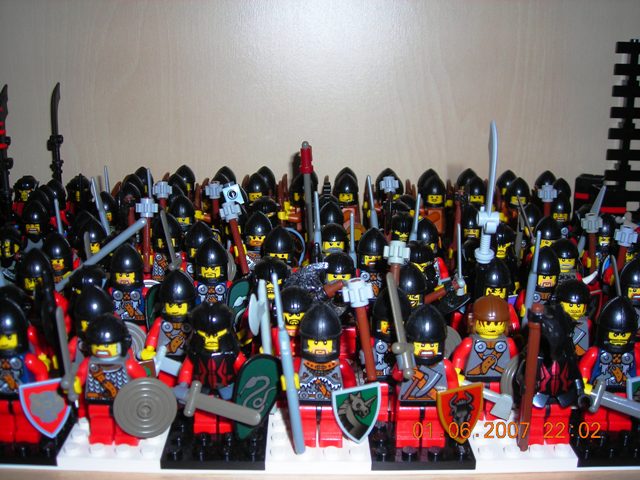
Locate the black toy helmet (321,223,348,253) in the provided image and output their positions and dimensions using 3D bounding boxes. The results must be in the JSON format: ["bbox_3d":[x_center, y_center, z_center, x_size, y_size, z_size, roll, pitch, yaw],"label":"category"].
[{"bbox_3d":[0.006,-0.001,0.327,0.012,0.013,0.013,1,17,4],"label":"black toy helmet"}]

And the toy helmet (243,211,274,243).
[{"bbox_3d":[-0.028,-0.005,0.344,0.013,0.017,0.014,2,16,2],"label":"toy helmet"}]

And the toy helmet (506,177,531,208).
[{"bbox_3d":[0.109,-0.026,0.413,0.013,0.017,0.014,4,17,12],"label":"toy helmet"}]

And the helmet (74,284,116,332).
[{"bbox_3d":[-0.074,0.023,0.247,0.013,0.017,0.013,-3,17,-9],"label":"helmet"}]

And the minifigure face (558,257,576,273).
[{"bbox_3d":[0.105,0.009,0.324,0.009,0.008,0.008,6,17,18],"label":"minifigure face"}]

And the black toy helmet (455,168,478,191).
[{"bbox_3d":[0.082,-0.032,0.416,0.012,0.016,0.013,1,16,2],"label":"black toy helmet"}]

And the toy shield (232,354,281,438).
[{"bbox_3d":[-0.019,0.048,0.235,0.015,0.028,0.005,9,12,-25],"label":"toy shield"}]

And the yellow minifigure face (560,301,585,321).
[{"bbox_3d":[0.093,0.024,0.279,0.010,0.009,0.010,2,16,7],"label":"yellow minifigure face"}]

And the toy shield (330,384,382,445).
[{"bbox_3d":[0.011,0.052,0.227,0.015,0.018,0.004,6,17,20],"label":"toy shield"}]

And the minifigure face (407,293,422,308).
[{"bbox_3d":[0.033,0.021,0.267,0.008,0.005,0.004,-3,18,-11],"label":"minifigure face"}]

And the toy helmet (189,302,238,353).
[{"bbox_3d":[-0.034,0.026,0.241,0.015,0.014,0.015,-1,17,-3],"label":"toy helmet"}]

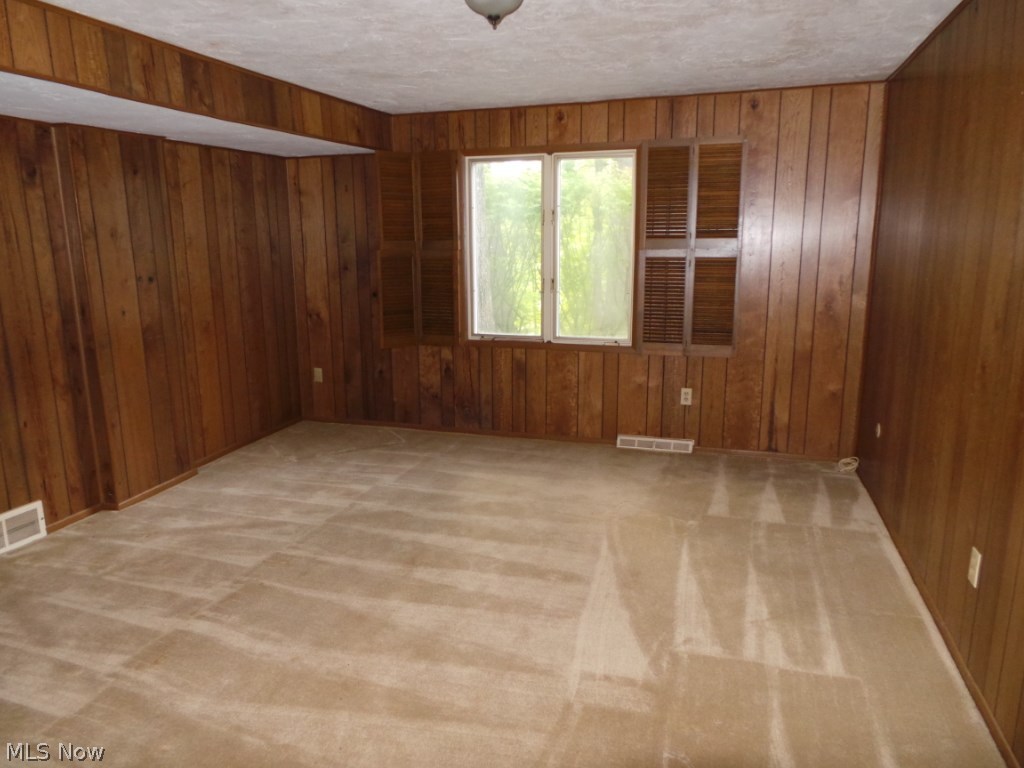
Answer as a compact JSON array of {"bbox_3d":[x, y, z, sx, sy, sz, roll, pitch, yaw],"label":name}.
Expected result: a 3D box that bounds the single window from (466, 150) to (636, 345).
[{"bbox_3d":[0.247,-0.906,4.645,1.166,1.261,0.090,3,13,17],"label":"single window"}]

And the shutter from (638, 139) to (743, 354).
[{"bbox_3d":[1.124,-0.840,4.320,0.621,1.333,0.050,3,13,17],"label":"shutter"}]

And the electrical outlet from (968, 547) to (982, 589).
[{"bbox_3d":[1.498,0.596,2.209,0.008,0.118,0.072,3,13,17],"label":"electrical outlet"}]

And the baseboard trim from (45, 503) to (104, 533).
[{"bbox_3d":[-2.312,0.714,3.617,0.018,0.046,0.345,3,13,17],"label":"baseboard trim"}]

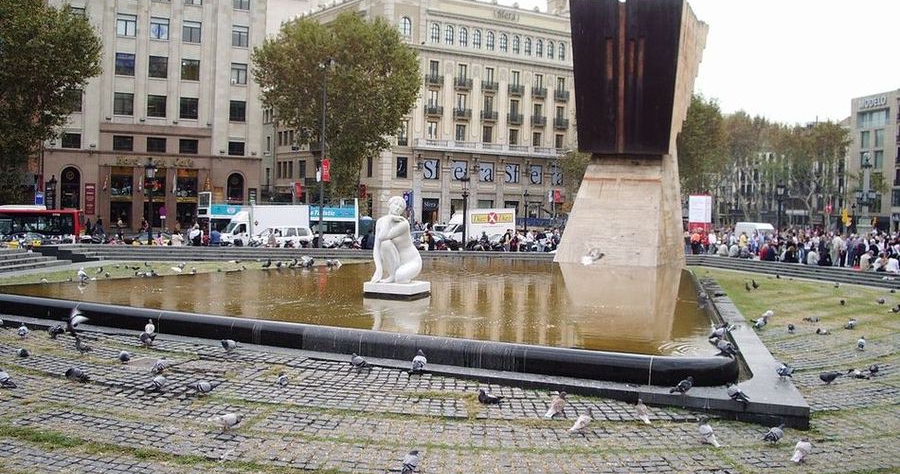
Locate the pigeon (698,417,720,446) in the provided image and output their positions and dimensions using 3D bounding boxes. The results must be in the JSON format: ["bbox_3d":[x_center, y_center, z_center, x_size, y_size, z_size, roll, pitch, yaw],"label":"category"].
[{"bbox_3d":[2.858,2.131,9.996,0.130,0.280,0.300,1,2,-17],"label":"pigeon"}]

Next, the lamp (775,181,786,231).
[{"bbox_3d":[20.680,-1.256,57.085,0.470,4.500,0.470,2,2,0],"label":"lamp"}]

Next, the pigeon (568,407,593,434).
[{"bbox_3d":[1.482,2.078,10.290,0.300,0.270,0.130,1,3,-32],"label":"pigeon"}]

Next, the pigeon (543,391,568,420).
[{"bbox_3d":[1.285,2.038,11.030,0.290,0.280,0.130,0,3,-40],"label":"pigeon"}]

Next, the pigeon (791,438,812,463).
[{"bbox_3d":[3.583,2.171,9.270,0.280,0.220,0.130,-1,3,-45],"label":"pigeon"}]

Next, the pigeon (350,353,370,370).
[{"bbox_3d":[-1.196,1.642,12.065,0.270,0.210,0.130,4,3,34],"label":"pigeon"}]

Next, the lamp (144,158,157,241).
[{"bbox_3d":[-14.885,-1.662,45.085,0.470,4.500,0.470,2,2,0],"label":"lamp"}]

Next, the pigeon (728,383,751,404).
[{"bbox_3d":[3.366,1.818,10.598,0.290,0.175,0.125,4,3,41],"label":"pigeon"}]

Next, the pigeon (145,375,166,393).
[{"bbox_3d":[-3.344,1.663,10.362,0.280,0.180,0.130,0,3,-44],"label":"pigeon"}]

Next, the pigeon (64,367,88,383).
[{"bbox_3d":[-4.932,1.834,12.014,0.300,0.190,0.130,2,2,-5],"label":"pigeon"}]

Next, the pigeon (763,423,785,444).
[{"bbox_3d":[3.427,2.079,9.591,0.265,0.200,0.125,0,3,-37],"label":"pigeon"}]

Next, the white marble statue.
[{"bbox_3d":[-1.002,0.057,17.200,0.780,1.670,0.800,3,3,30],"label":"white marble statue"}]

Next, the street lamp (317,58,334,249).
[{"bbox_3d":[-6.915,-4.520,50.201,0.950,10.600,0.600,2,2,0],"label":"street lamp"}]

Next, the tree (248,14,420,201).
[{"bbox_3d":[-9.440,-9.260,77.000,13.000,19.493,14.000,2,2,0],"label":"tree"}]

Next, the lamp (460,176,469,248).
[{"bbox_3d":[0.809,-1.237,55.102,0.500,4.850,0.500,2,2,0],"label":"lamp"}]

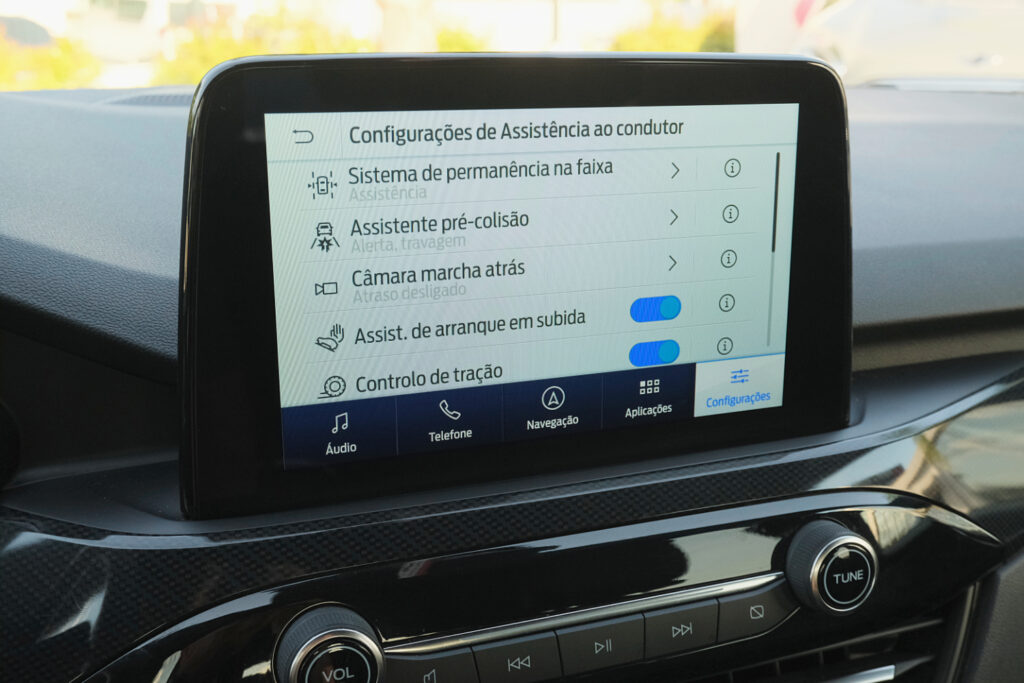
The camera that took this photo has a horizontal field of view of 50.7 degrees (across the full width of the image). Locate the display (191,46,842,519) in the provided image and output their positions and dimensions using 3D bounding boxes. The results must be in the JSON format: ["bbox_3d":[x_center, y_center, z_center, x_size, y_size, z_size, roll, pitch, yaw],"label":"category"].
[{"bbox_3d":[0.010,-0.024,0.349,0.231,0.136,0.025,-6,15,-20],"label":"display"}]

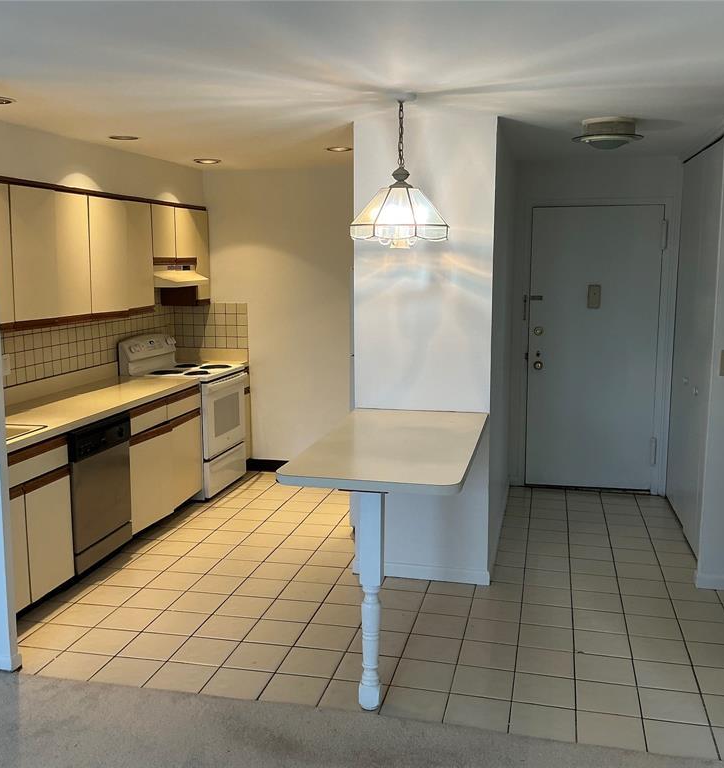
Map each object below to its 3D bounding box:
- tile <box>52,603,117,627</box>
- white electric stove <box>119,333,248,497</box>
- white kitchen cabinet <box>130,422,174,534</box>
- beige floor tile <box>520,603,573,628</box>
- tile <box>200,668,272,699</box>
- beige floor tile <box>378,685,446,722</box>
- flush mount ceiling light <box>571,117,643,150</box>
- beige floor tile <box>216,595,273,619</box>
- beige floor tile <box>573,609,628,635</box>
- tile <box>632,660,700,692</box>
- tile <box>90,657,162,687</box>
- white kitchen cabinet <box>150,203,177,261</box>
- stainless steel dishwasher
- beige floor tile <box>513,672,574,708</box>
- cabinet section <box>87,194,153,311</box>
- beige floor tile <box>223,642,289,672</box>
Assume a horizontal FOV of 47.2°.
[{"bbox_3d":[-1.365,1.144,4.077,0.243,0.012,0.243,2,8,13],"label":"tile"},{"bbox_3d":[-1.335,0.209,6.416,0.702,1.175,0.760,2,8,13],"label":"white electric stove"},{"bbox_3d":[-1.588,0.565,5.229,0.580,0.606,0.532,2,9,13],"label":"white kitchen cabinet"},{"bbox_3d":[0.925,1.161,4.133,0.243,0.010,0.243,2,8,13],"label":"beige floor tile"},{"bbox_3d":[-0.514,1.252,3.446,0.245,0.012,0.224,2,9,13],"label":"tile"},{"bbox_3d":[0.212,1.276,3.290,0.244,0.012,0.221,2,9,13],"label":"beige floor tile"},{"bbox_3d":[1.285,-1.294,4.331,0.365,0.145,0.365,2,8,13],"label":"flush mount ceiling light"},{"bbox_3d":[-0.586,1.131,4.184,0.243,0.012,0.243,2,8,13],"label":"beige floor tile"},{"bbox_3d":[1.153,1.159,4.027,0.243,0.010,0.240,2,9,13],"label":"beige floor tile"},{"bbox_3d":[1.278,1.236,3.486,0.243,0.012,0.243,2,8,13],"label":"tile"},{"bbox_3d":[-1.012,1.241,3.565,0.243,0.010,0.243,2,8,13],"label":"tile"},{"bbox_3d":[-1.558,-1.089,5.954,0.300,0.397,0.363,2,8,13],"label":"white kitchen cabinet"},{"bbox_3d":[-1.721,0.602,4.663,0.600,0.812,0.619,2,9,13],"label":"stainless steel dishwasher"},{"bbox_3d":[0.746,1.256,3.382,0.243,0.010,0.240,2,9,13],"label":"beige floor tile"},{"bbox_3d":[-1.696,-0.833,5.369,0.333,0.715,0.804,2,8,13],"label":"cabinet section"},{"bbox_3d":[-0.456,1.208,3.649,0.243,0.012,0.243,2,8,13],"label":"beige floor tile"}]

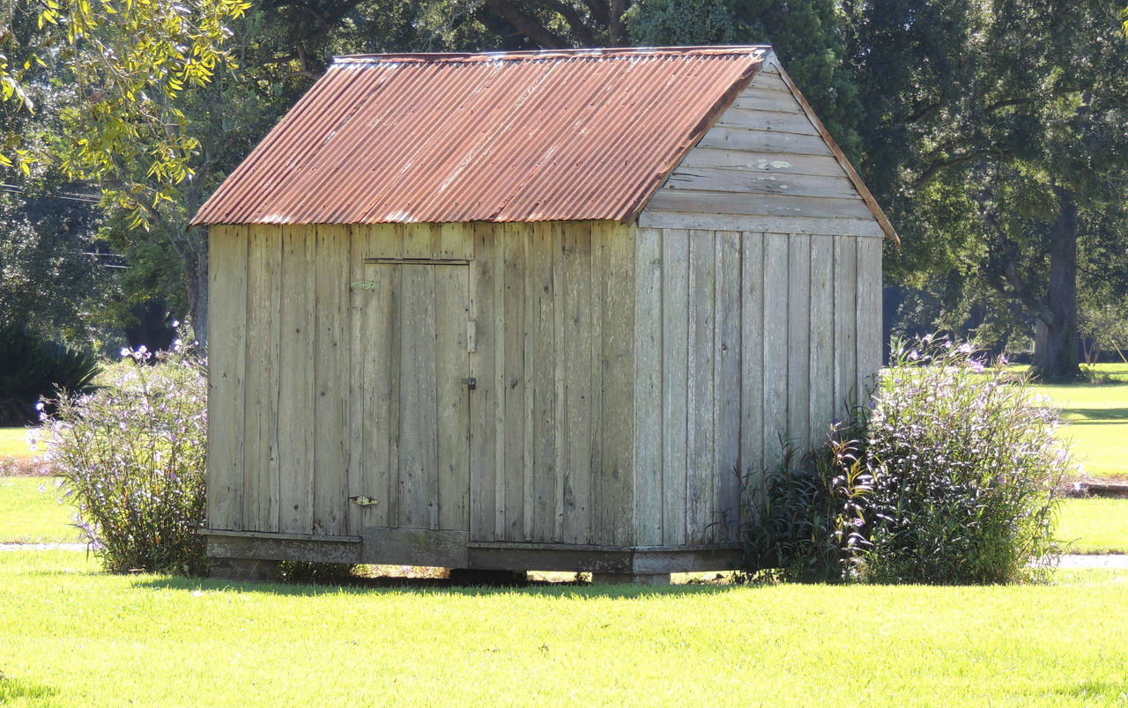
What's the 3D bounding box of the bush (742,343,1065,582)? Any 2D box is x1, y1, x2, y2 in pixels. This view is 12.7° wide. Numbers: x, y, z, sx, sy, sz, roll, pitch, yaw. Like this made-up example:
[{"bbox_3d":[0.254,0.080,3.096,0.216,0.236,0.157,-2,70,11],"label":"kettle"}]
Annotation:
[{"bbox_3d":[2.323,0.724,34.450,2.150,1.670,1.550,1,0,0],"label":"bush"}]

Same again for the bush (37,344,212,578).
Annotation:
[{"bbox_3d":[-3.035,0.755,35.900,1.450,1.650,1.350,1,0,0],"label":"bush"}]

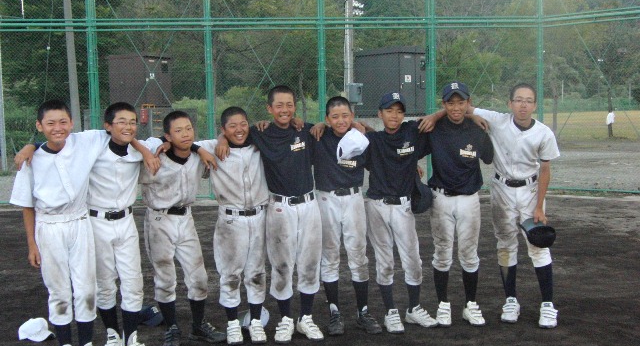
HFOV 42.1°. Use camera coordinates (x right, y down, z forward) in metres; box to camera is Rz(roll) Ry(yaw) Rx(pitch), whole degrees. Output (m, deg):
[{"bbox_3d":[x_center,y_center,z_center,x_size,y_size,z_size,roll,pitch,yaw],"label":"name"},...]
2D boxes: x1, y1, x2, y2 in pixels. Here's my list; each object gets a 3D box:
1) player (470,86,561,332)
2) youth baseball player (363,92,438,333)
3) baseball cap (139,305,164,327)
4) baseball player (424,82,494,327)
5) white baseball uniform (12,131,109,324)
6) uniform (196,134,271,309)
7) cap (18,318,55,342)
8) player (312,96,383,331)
[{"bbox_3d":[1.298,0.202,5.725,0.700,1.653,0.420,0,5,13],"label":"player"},{"bbox_3d":[0.540,0.249,5.651,0.540,1.597,0.400,-1,5,0],"label":"youth baseball player"},{"bbox_3d":[-1.220,0.994,5.894,0.250,0.130,0.180,2,6,35],"label":"baseball cap"},{"bbox_3d":[0.964,0.202,5.746,0.540,1.659,0.400,0,5,8],"label":"baseball player"},{"bbox_3d":[-1.502,0.327,4.818,0.570,1.133,0.320,-3,5,-19],"label":"white baseball uniform"},{"bbox_3d":[-0.568,0.333,5.401,0.465,1.100,0.300,-2,5,-7],"label":"uniform"},{"bbox_3d":[-1.895,1.034,5.556,0.240,0.130,0.180,3,6,40],"label":"cap"},{"bbox_3d":[0.185,0.271,5.590,0.520,1.576,0.400,-1,5,-2],"label":"player"}]

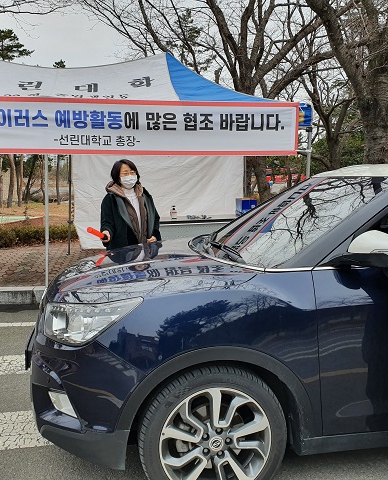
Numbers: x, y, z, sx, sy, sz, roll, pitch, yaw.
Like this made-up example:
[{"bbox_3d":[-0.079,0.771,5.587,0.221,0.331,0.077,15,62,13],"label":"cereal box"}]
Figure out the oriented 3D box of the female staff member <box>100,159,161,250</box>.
[{"bbox_3d":[-0.540,0.150,4.090,0.510,1.660,0.380,-2,6,-22],"label":"female staff member"}]

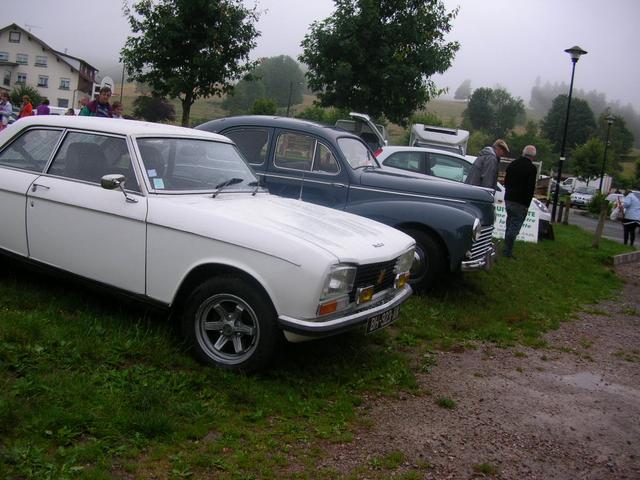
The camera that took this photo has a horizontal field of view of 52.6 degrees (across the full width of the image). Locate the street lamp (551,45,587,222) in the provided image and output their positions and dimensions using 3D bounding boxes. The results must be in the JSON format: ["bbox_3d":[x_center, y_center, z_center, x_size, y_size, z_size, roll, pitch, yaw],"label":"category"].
[{"bbox_3d":[7.588,-3.292,20.000,0.700,5.500,0.700,9,7,22],"label":"street lamp"}]

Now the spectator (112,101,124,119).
[{"bbox_3d":[-4.035,-1.922,12.794,0.460,1.630,0.300,1,8,-35],"label":"spectator"}]

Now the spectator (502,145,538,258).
[{"bbox_3d":[3.090,-0.615,10.200,0.540,1.740,0.360,8,7,15],"label":"spectator"}]

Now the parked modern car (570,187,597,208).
[{"bbox_3d":[17.709,-2.824,43.000,1.750,1.500,4.100,9,8,29],"label":"parked modern car"}]

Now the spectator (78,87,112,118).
[{"bbox_3d":[-3.597,-1.601,10.499,0.520,1.720,0.340,2,8,-30],"label":"spectator"}]

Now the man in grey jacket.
[{"bbox_3d":[2.449,-0.677,9.792,0.600,1.680,0.520,4,7,-18],"label":"man in grey jacket"}]

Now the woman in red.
[{"bbox_3d":[-8.935,-3.549,19.591,0.400,1.660,0.480,5,6,-12],"label":"woman in red"}]

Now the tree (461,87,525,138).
[{"bbox_3d":[18.768,-13.576,70.000,6.700,6.400,6.300,9,7,22],"label":"tree"}]

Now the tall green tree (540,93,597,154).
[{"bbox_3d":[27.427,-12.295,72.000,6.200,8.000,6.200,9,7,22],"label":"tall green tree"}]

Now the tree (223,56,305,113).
[{"bbox_3d":[-6.810,-18.744,78.000,9.500,7.000,8.000,6,6,0],"label":"tree"}]

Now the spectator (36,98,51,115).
[{"bbox_3d":[-9.031,-3.761,21.091,0.500,1.650,0.350,3,7,-24],"label":"spectator"}]

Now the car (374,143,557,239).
[{"bbox_3d":[2.973,-0.991,13.500,3.950,1.470,1.690,8,7,22],"label":"car"}]

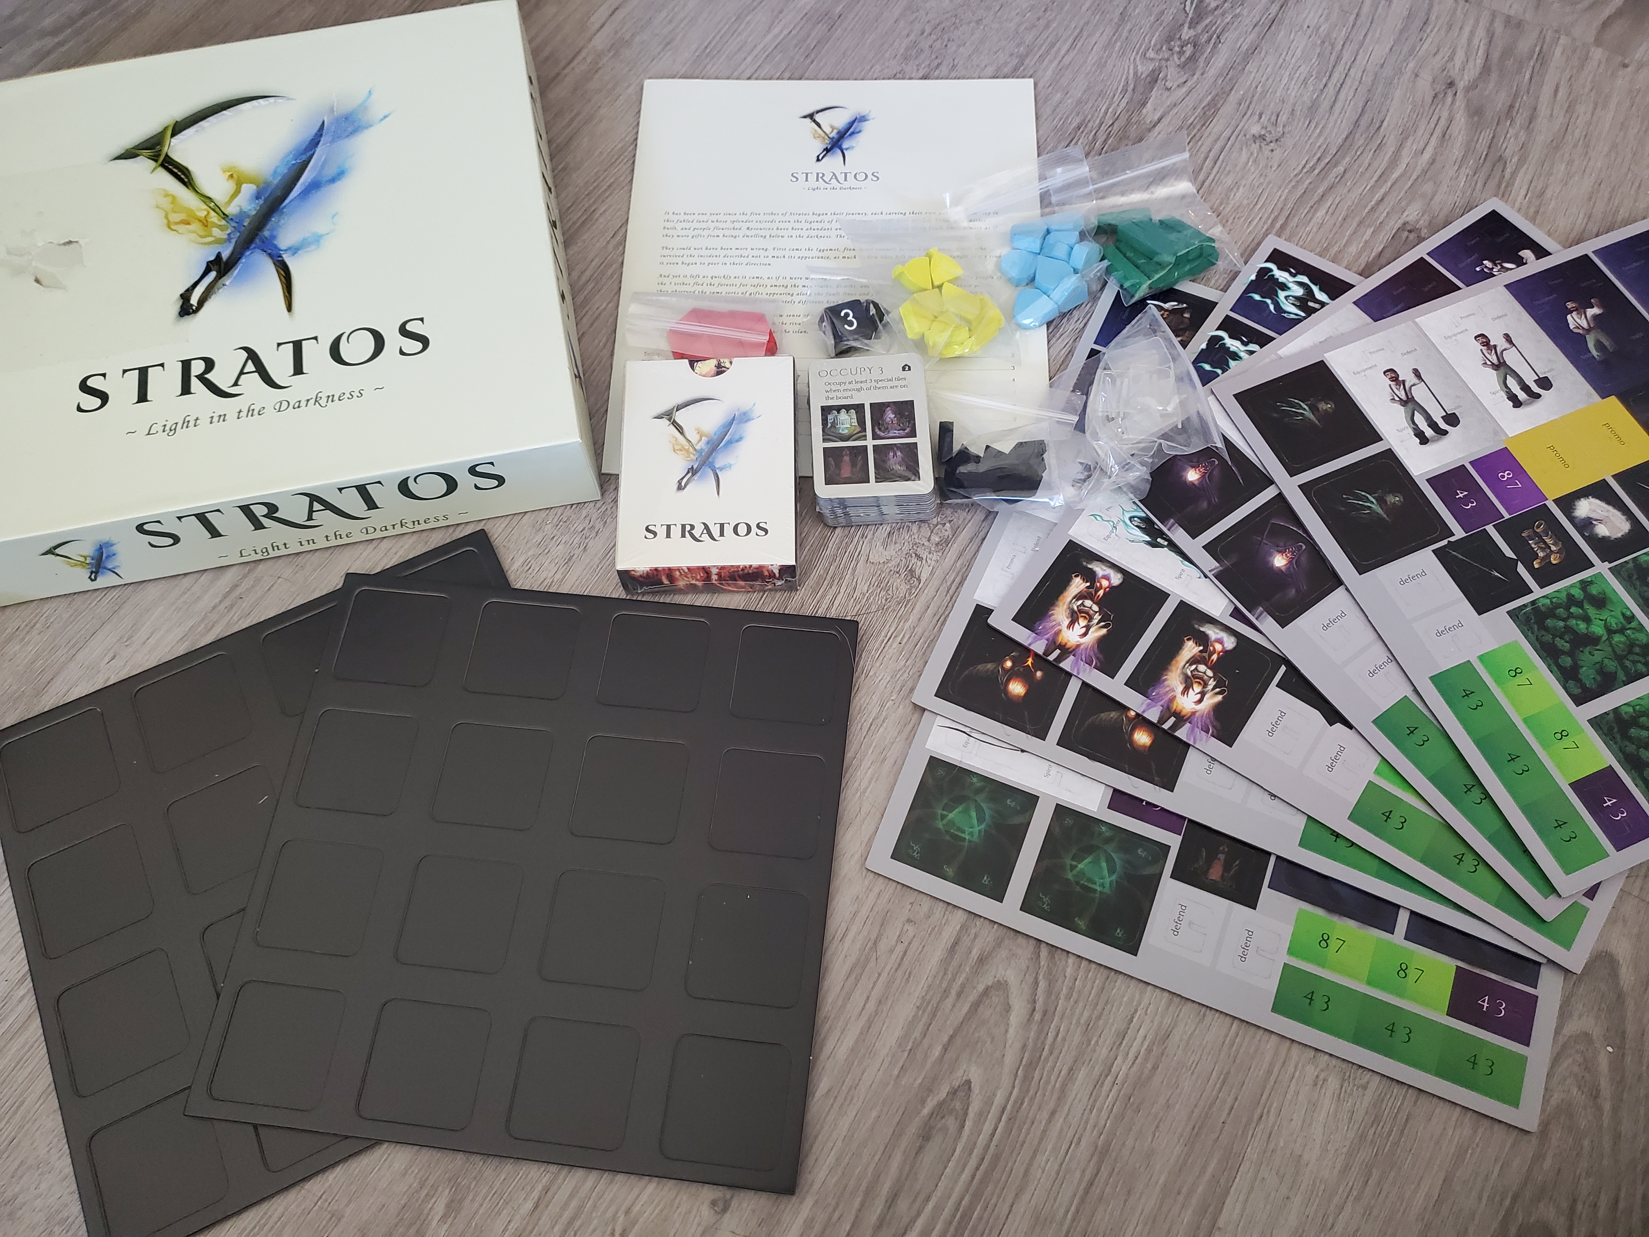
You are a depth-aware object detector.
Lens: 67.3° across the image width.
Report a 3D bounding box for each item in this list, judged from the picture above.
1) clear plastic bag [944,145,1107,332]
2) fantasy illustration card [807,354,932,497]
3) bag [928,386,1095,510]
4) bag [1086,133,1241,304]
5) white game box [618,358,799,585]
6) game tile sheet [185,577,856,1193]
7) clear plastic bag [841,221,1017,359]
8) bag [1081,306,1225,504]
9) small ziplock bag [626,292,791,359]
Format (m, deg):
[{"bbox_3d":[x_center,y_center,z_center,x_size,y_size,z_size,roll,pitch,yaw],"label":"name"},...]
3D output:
[{"bbox_3d":[0.099,-0.167,0.533,0.064,0.015,0.080,-20,67,-7],"label":"clear plastic bag"},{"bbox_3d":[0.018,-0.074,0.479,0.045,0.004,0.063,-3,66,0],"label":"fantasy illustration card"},{"bbox_3d":[0.075,-0.070,0.489,0.066,0.019,0.055,-1,66,1],"label":"bag"},{"bbox_3d":[0.145,-0.176,0.536,0.059,0.017,0.081,-15,67,-5],"label":"bag"},{"bbox_3d":[-0.044,-0.057,0.485,0.066,0.023,0.091,-2,66,1],"label":"white game box"},{"bbox_3d":[-0.097,0.082,0.435,0.200,0.003,0.196,5,67,4],"label":"game tile sheet"},{"bbox_3d":[0.043,-0.143,0.522,0.057,0.016,0.084,-11,66,-3],"label":"clear plastic bag"},{"bbox_3d":[0.130,-0.089,0.487,0.053,0.028,0.092,1,66,2],"label":"bag"},{"bbox_3d":[-0.050,-0.119,0.514,0.069,0.018,0.043,2,66,3],"label":"small ziplock bag"}]

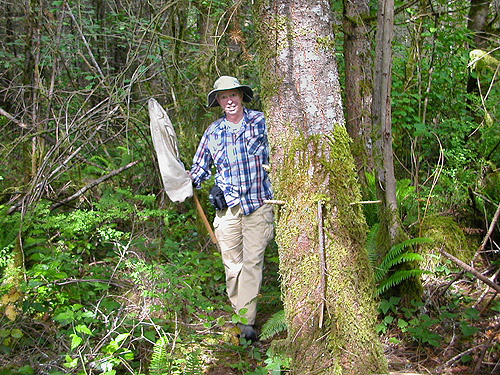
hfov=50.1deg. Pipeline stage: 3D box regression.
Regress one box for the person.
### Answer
[{"bbox_3d":[-0.102,0.145,3.520,0.580,1.740,0.380,-3,4,1],"label":"person"}]

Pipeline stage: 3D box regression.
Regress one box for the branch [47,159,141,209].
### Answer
[{"bbox_3d":[-1.571,-0.020,5.400,0.950,0.500,0.250,-2,4,-6],"label":"branch"}]

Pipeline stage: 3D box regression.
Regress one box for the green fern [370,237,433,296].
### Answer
[{"bbox_3d":[1.141,0.599,4.050,0.500,0.460,0.450,-2,4,-6],"label":"green fern"}]

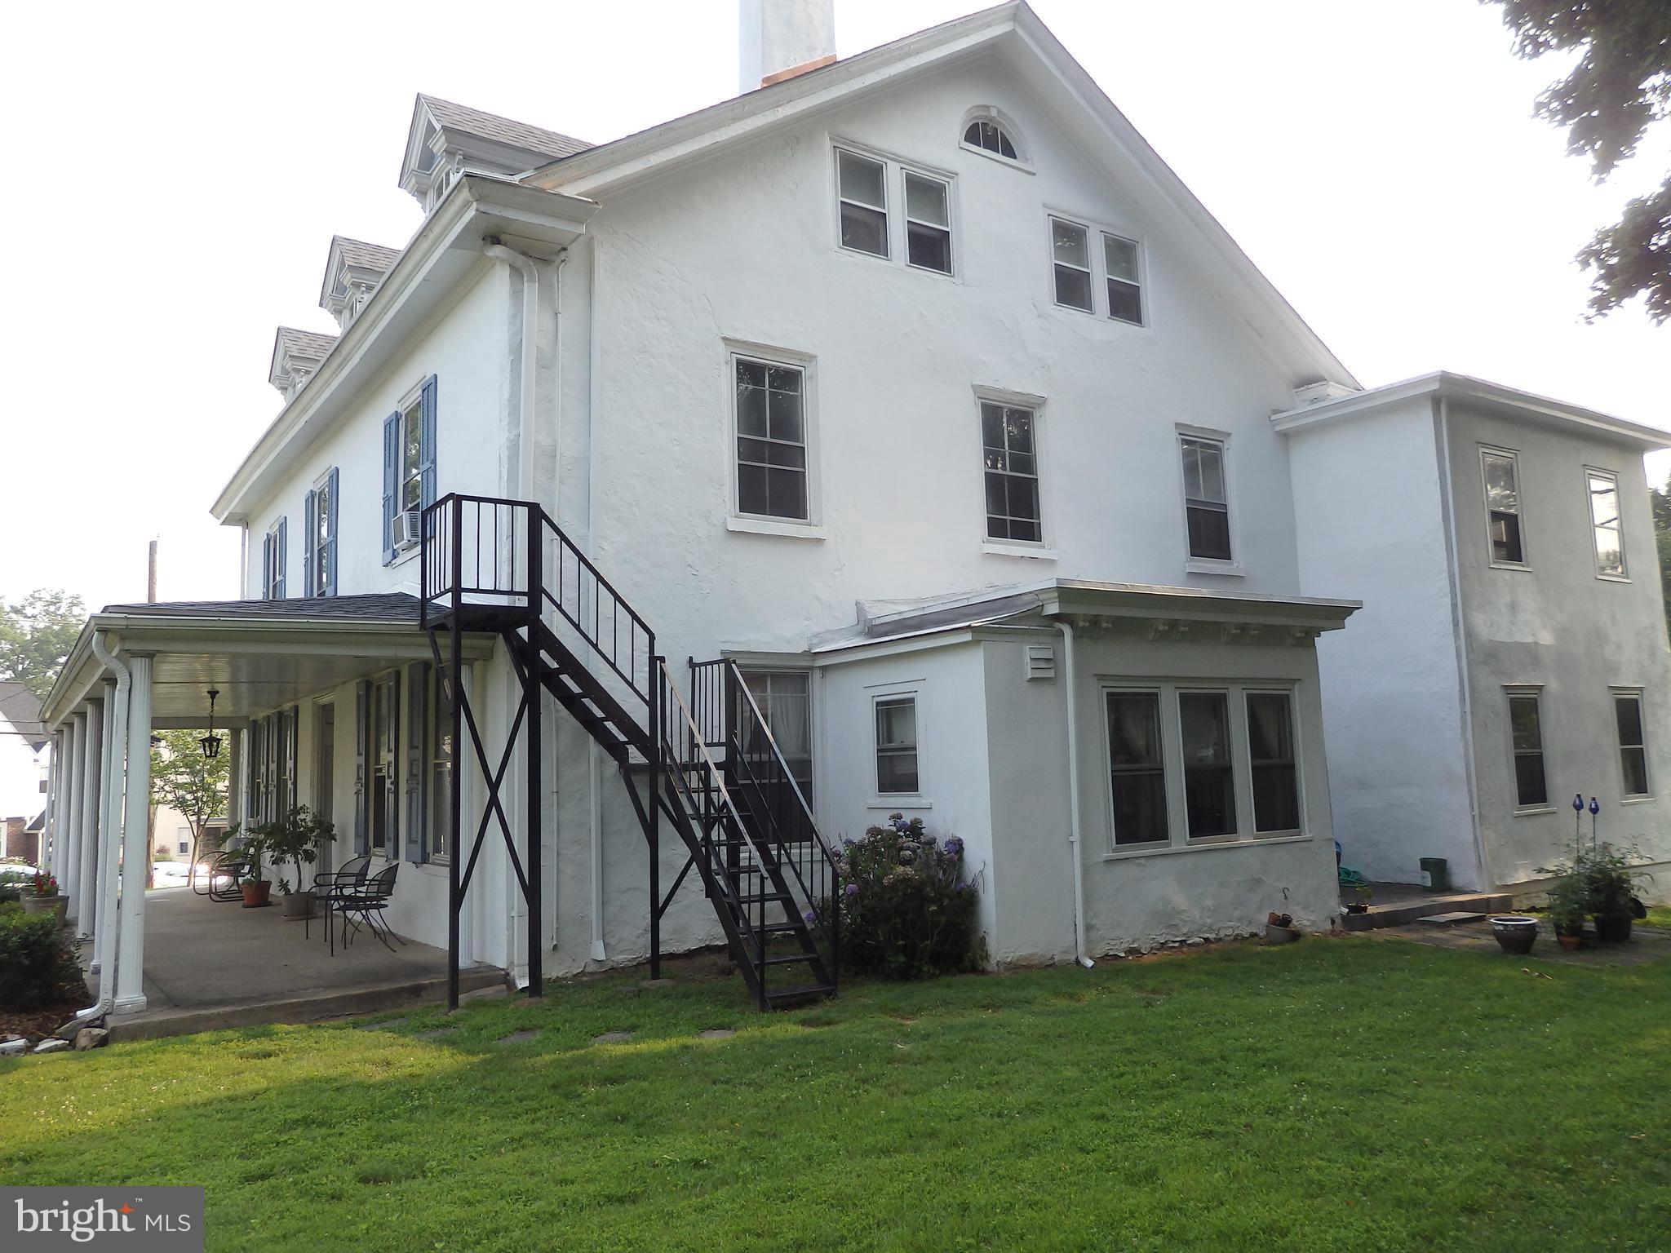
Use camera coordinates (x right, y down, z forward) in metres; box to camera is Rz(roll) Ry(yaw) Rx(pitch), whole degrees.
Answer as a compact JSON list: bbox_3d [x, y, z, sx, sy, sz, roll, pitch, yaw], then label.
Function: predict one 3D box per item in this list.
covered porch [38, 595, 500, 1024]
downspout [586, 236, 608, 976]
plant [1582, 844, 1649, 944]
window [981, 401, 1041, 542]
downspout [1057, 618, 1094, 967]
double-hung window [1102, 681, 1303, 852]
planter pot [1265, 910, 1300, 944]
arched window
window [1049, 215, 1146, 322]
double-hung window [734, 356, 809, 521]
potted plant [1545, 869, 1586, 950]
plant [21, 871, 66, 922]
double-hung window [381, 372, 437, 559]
[{"bbox_3d":[-8.171,1.837,15.432,3.233,3.887,14.266,3,-8,-35],"label":"covered porch"},{"bbox_3d":[-2.247,-0.337,11.427,0.097,6.917,0.097,3,-8,-35],"label":"downspout"},{"bbox_3d":[7.748,2.639,12.064,0.659,0.979,0.659,3,-8,-34],"label":"plant"},{"bbox_3d":[2.169,-1.892,14.873,0.963,1.733,0.107,3,-8,-34],"label":"window"},{"bbox_3d":[2.213,1.509,11.098,0.214,3.157,0.203,3,-8,-34],"label":"downspout"},{"bbox_3d":[3.758,1.368,12.136,2.987,1.586,0.144,3,-8,-34],"label":"double-hung window"},{"bbox_3d":[4.048,2.714,10.943,0.290,0.260,0.290,-2,-6,0],"label":"planter pot"},{"bbox_3d":[1.923,-6.071,14.949,0.927,0.412,0.144,3,-8,-34],"label":"arched window"},{"bbox_3d":[3.447,-4.655,15.815,1.720,1.174,0.144,3,-8,-34],"label":"window"},{"bbox_3d":[-0.690,-1.966,12.816,0.919,1.740,0.115,3,-8,-35],"label":"double-hung window"},{"bbox_3d":[6.835,2.646,11.359,0.374,0.728,0.374,3,-8,-34],"label":"potted plant"},{"bbox_3d":[-9.125,3.210,13.928,0.535,0.728,0.535,3,-8,-34],"label":"plant"},{"bbox_3d":[-4.907,-1.711,13.660,0.165,1.761,2.142,3,-8,-34],"label":"double-hung window"}]

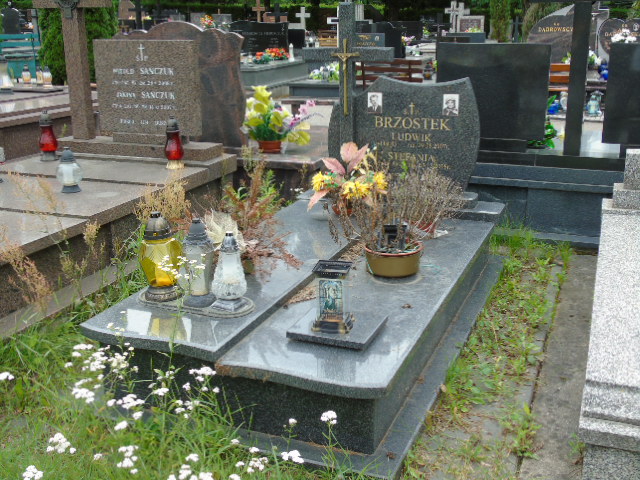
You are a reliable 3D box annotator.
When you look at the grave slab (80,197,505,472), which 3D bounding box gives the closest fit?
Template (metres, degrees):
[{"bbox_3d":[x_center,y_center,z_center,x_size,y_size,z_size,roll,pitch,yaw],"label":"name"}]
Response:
[{"bbox_3d":[0.063,0.221,3.308,1.194,0.352,2.137,6,18,21],"label":"grave slab"}]

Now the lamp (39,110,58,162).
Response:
[{"bbox_3d":[-1.889,-0.730,5.100,0.130,0.340,0.130,6,18,21],"label":"lamp"}]

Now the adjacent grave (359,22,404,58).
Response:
[{"bbox_3d":[1.119,-3.615,13.407,0.857,0.631,0.450,6,19,22],"label":"adjacent grave"}]

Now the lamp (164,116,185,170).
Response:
[{"bbox_3d":[-0.971,-0.646,4.888,0.127,0.339,0.127,6,19,22],"label":"lamp"}]

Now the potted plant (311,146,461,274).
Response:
[{"bbox_3d":[0.307,-0.171,3.380,0.651,0.499,0.500,6,19,22],"label":"potted plant"}]

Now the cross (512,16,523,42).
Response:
[{"bbox_3d":[6.404,-6.743,23.867,0.410,0.901,0.100,6,19,22],"label":"cross"}]

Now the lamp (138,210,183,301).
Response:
[{"bbox_3d":[-0.596,0.055,2.729,0.165,0.320,0.165,0,17,0],"label":"lamp"}]

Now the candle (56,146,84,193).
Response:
[{"bbox_3d":[-1.465,-0.415,4.309,0.150,0.255,0.150,6,19,22],"label":"candle"}]

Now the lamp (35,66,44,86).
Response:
[{"bbox_3d":[-2.686,-1.570,7.051,0.085,0.190,0.085,6,18,21],"label":"lamp"}]

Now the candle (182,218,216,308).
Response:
[{"bbox_3d":[-0.443,0.072,2.662,0.120,0.325,0.120,0,17,0],"label":"candle"}]

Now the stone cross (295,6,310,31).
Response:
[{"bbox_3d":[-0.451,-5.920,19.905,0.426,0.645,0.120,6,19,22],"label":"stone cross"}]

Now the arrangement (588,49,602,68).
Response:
[{"bbox_3d":[4.007,-2.648,10.760,0.292,0.269,0.250,6,19,22],"label":"arrangement"}]

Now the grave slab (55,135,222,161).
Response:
[{"bbox_3d":[-1.328,-0.666,5.330,1.292,0.067,0.357,6,18,21],"label":"grave slab"}]

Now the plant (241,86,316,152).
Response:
[{"bbox_3d":[-0.337,-0.938,5.726,0.549,0.494,0.420,6,19,22],"label":"plant"}]

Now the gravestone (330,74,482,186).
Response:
[{"bbox_3d":[0.450,-0.583,4.069,0.835,0.620,0.079,6,18,21],"label":"gravestone"}]

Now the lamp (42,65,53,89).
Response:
[{"bbox_3d":[-3.466,-2.066,9.362,0.127,0.254,0.127,6,19,22],"label":"lamp"}]

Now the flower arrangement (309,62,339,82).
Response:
[{"bbox_3d":[0.048,-2.310,10.200,0.400,0.270,0.320,6,18,21],"label":"flower arrangement"}]

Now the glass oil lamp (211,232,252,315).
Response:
[{"bbox_3d":[-0.344,0.114,2.798,0.142,0.297,0.142,6,19,22],"label":"glass oil lamp"}]

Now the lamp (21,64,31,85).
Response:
[{"bbox_3d":[-2.899,-1.636,7.276,0.085,0.190,0.085,6,18,21],"label":"lamp"}]

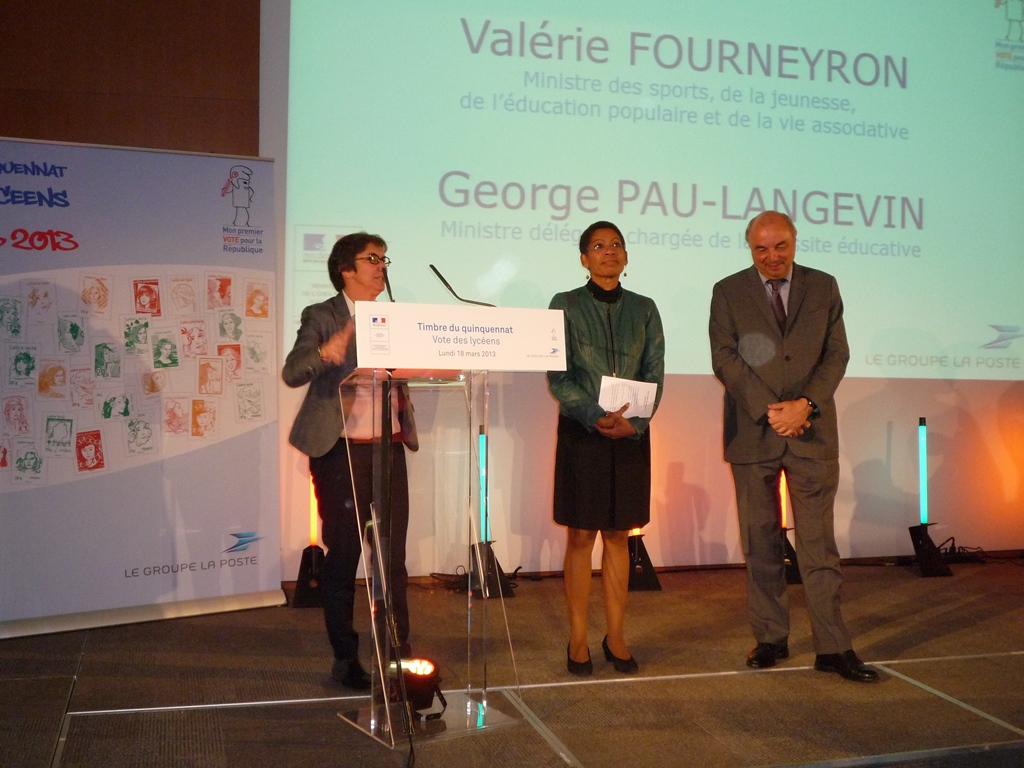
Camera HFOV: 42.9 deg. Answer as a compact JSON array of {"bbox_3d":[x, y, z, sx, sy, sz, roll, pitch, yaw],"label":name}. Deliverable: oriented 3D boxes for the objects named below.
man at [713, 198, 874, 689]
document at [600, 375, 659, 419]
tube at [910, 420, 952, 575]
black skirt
[{"bbox_3d":[1.075,0.217,5.040,0.600,1.760,0.450,1,2,3],"label":"man"},{"bbox_3d":[0.427,0.052,4.830,0.210,0.148,0.010,9,-22,8],"label":"document"},{"bbox_3d":[2.288,0.610,7.100,0.180,0.840,0.190,0,2,-15],"label":"tube"},{"bbox_3d":[0.350,0.306,5.030,0.380,0.480,0.290,0,2,-9],"label":"black skirt"}]

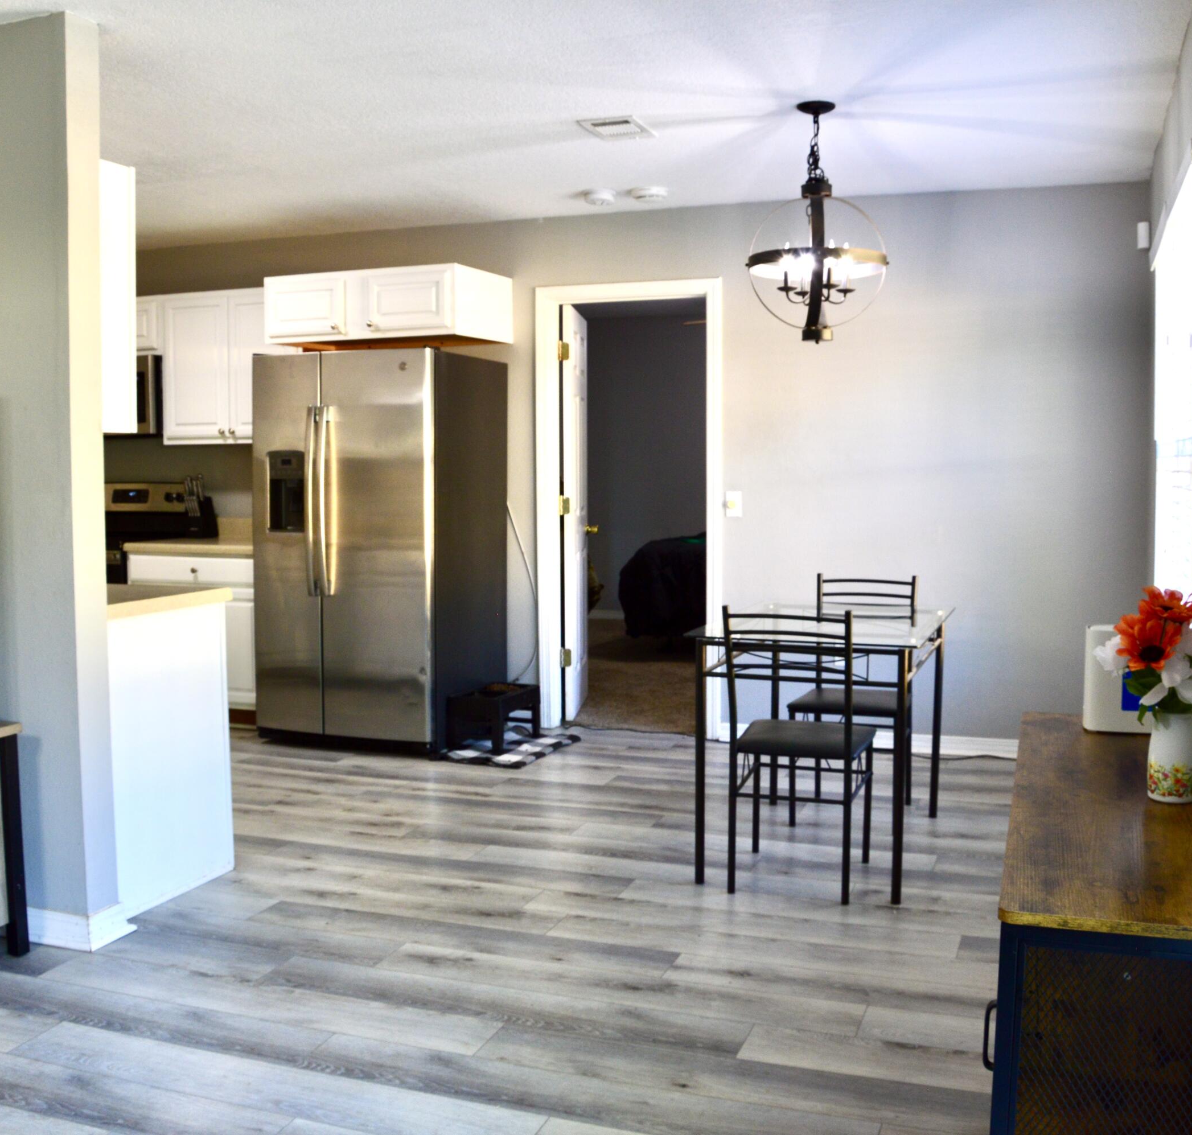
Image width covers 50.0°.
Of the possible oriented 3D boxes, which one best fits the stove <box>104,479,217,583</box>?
[{"bbox_3d":[-2.637,0.177,6.859,0.760,1.200,0.680,1,4,20],"label":"stove"}]

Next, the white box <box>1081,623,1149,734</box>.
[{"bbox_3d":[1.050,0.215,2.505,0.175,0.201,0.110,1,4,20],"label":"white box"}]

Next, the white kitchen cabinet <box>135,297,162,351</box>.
[{"bbox_3d":[-2.485,-1.241,6.700,0.763,0.297,0.330,1,4,20],"label":"white kitchen cabinet"}]

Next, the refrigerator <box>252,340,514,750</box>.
[{"bbox_3d":[-0.996,-0.087,5.945,0.890,1.748,0.840,1,4,20],"label":"refrigerator"}]

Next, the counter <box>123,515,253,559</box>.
[{"bbox_3d":[-1.790,-0.162,6.349,0.800,0.147,0.645,1,4,20],"label":"counter"}]

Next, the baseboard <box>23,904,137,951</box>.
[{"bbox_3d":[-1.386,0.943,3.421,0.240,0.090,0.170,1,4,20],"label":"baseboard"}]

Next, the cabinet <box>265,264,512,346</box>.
[{"bbox_3d":[-0.960,-1.197,5.992,0.965,0.308,0.620,1,4,20],"label":"cabinet"}]

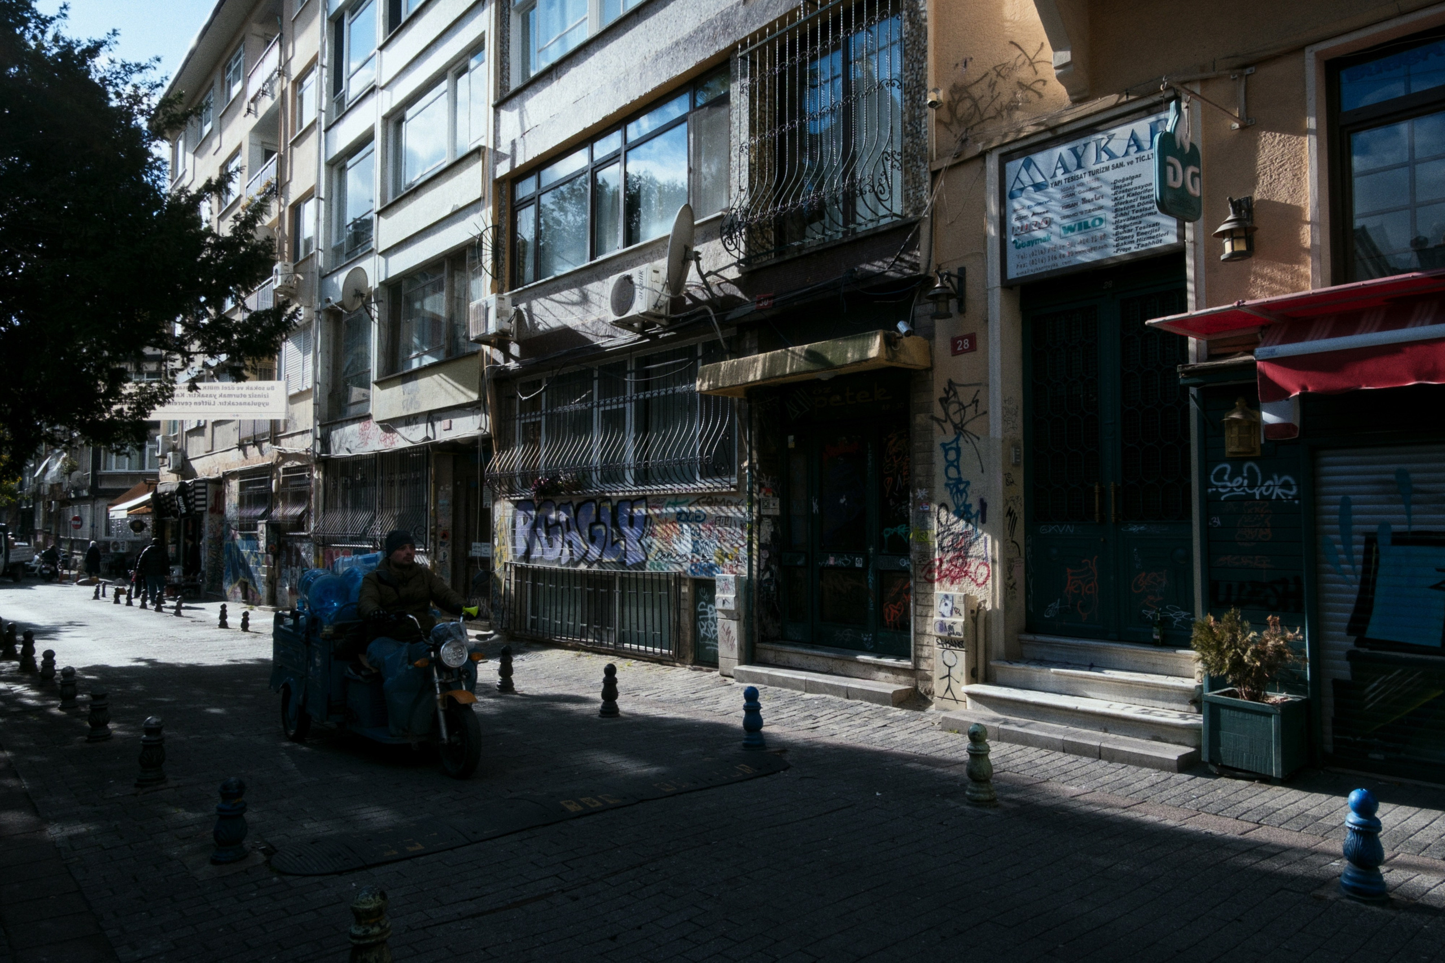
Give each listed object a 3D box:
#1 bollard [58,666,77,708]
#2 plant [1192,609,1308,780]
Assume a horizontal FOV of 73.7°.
[{"bbox_3d":[-5.947,1.867,8.770,0.148,0.360,0.148,3,-4,-41],"label":"bollard"},{"bbox_3d":[3.588,1.415,6.564,0.580,1.080,0.680,3,-4,-41],"label":"plant"}]

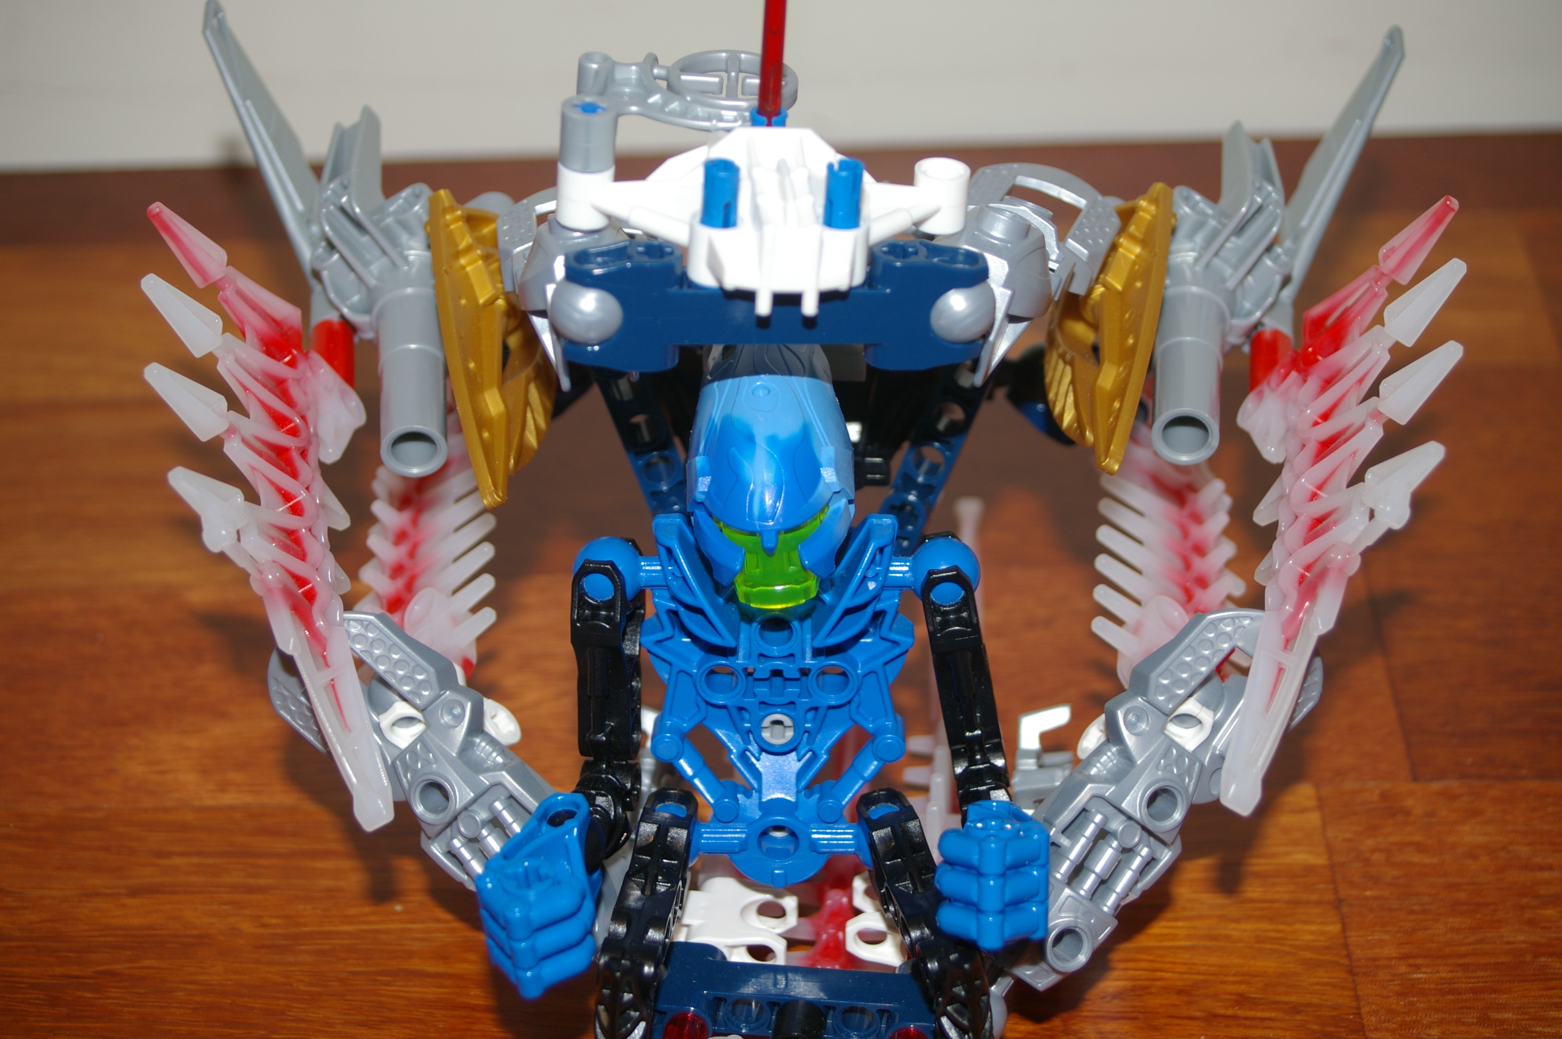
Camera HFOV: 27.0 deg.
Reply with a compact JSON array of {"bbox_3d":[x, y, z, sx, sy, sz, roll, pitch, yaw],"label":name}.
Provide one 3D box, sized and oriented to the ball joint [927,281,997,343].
[{"bbox_3d":[0.023,-0.027,0.424,0.010,0.010,0.010,-1,29,0],"label":"ball joint"}]

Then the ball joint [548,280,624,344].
[{"bbox_3d":[-0.025,-0.027,0.424,0.010,0.010,0.010,-1,29,0],"label":"ball joint"}]

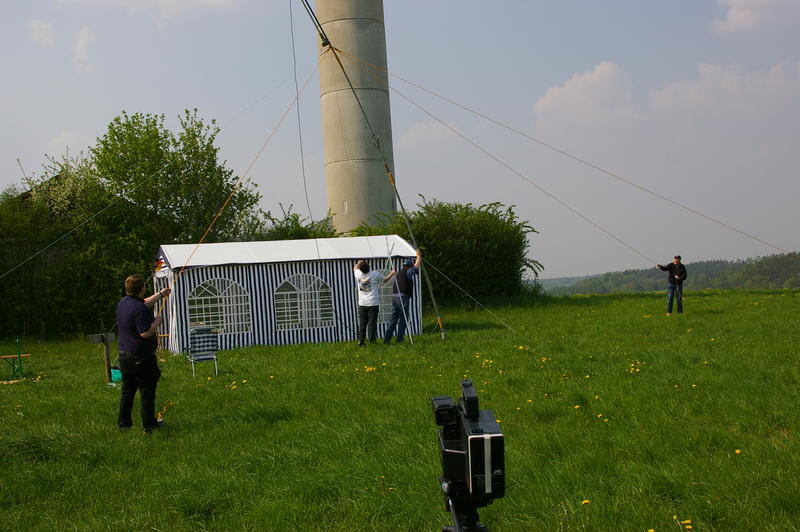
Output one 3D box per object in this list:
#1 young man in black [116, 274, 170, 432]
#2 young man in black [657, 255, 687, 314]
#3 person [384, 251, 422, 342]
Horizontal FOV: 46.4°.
[{"bbox_3d":[-2.899,0.980,10.500,0.630,1.750,0.520,-3,0,-44],"label":"young man in black"},{"bbox_3d":[7.876,0.556,27.000,0.820,1.750,0.500,-3,0,20],"label":"young man in black"},{"bbox_3d":[0.077,0.685,20.600,0.780,2.080,0.520,-3,0,7],"label":"person"}]

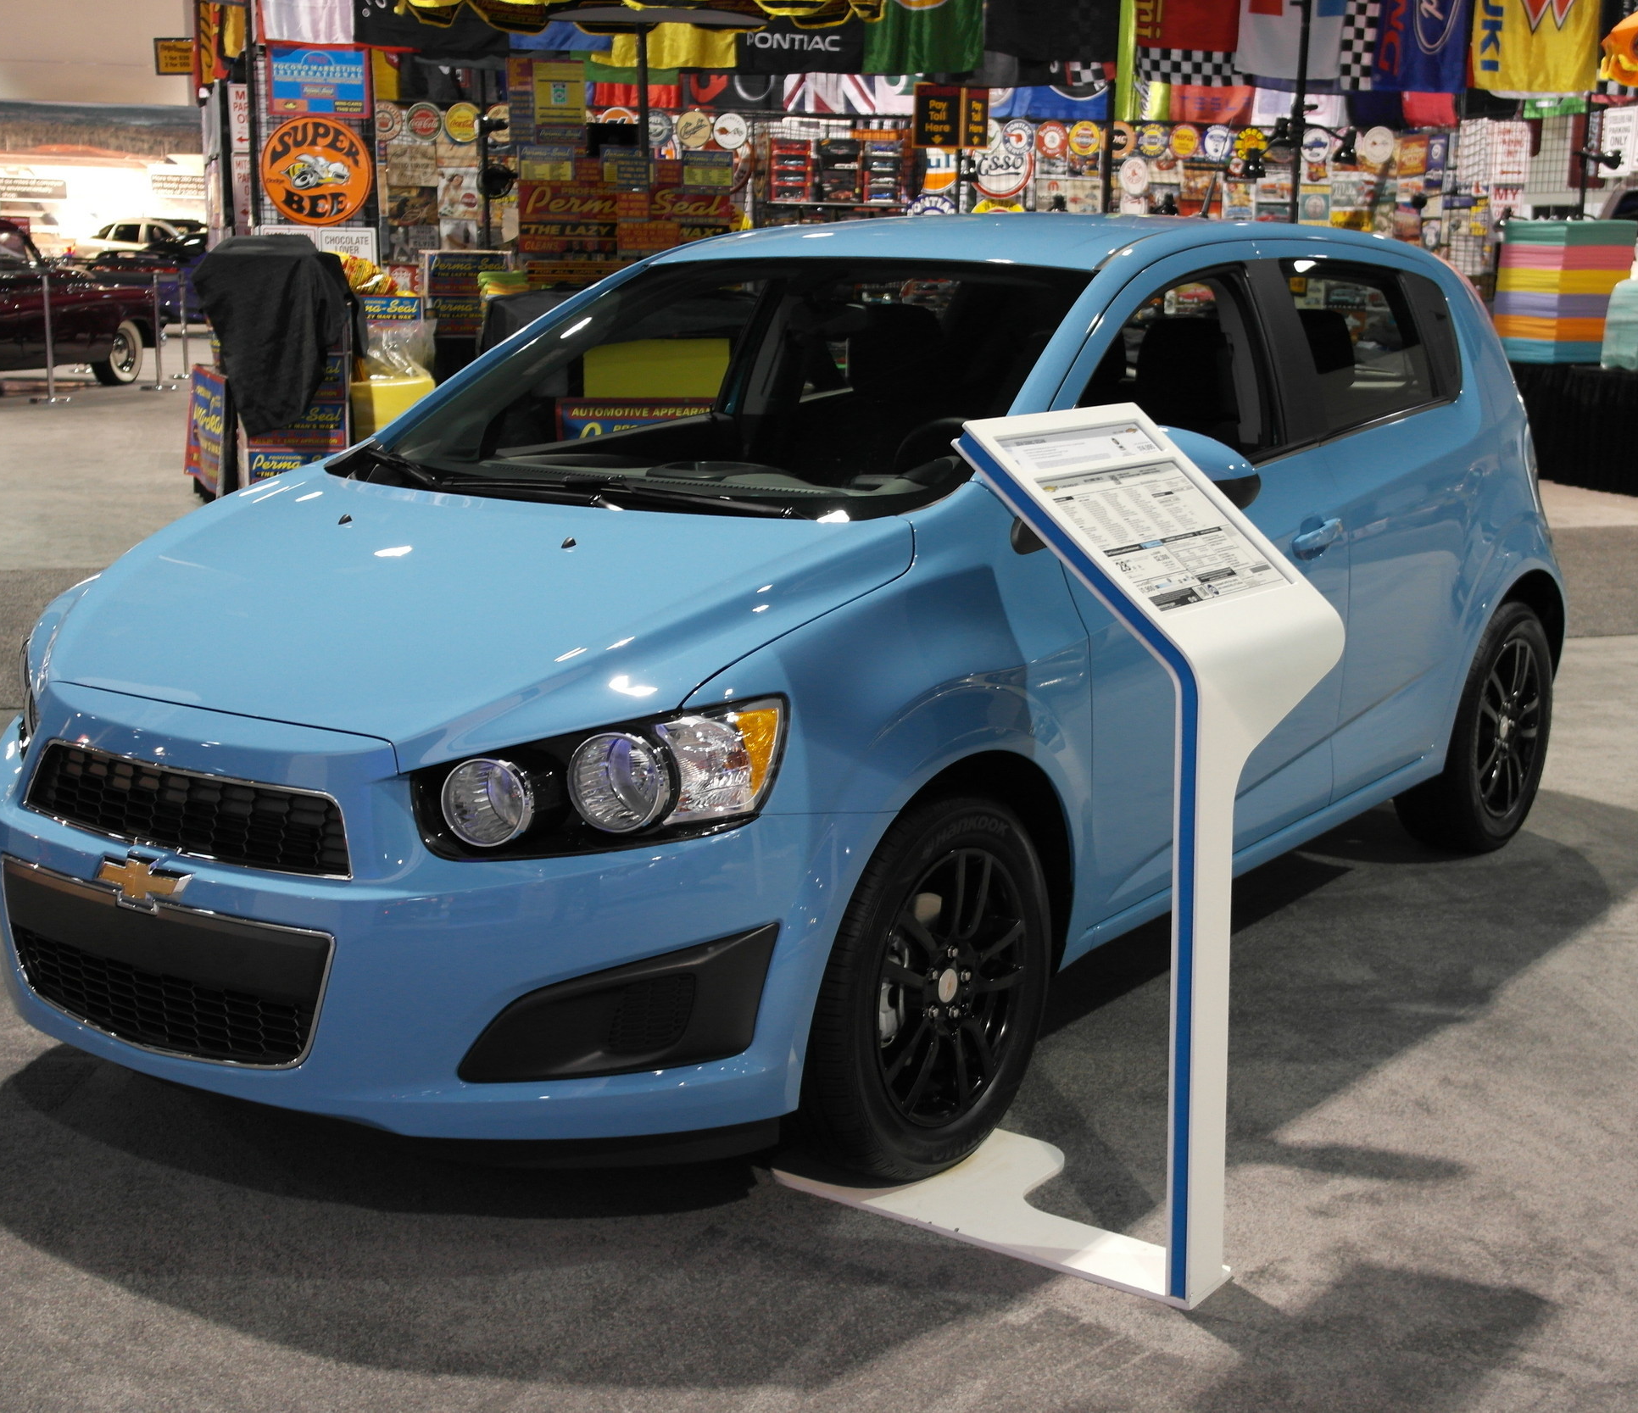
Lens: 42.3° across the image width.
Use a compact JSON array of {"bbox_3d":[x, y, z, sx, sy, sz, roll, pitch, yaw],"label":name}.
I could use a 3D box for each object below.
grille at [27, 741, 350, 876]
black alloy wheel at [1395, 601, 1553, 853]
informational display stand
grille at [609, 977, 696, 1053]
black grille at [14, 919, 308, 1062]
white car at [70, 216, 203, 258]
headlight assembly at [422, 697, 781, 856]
[{"bbox_3d":[-0.939,0.142,3.103,0.720,0.130,0.100,9,15,36],"label":"grille"},{"bbox_3d":[1.661,0.035,5.358,0.210,0.630,0.630,9,15,36],"label":"black alloy wheel"},{"bbox_3d":[0.341,0.176,3.205,0.730,1.210,0.370,9,14,33],"label":"informational display stand"},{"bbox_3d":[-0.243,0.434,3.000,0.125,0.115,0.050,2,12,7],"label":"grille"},{"bbox_3d":[-0.963,0.429,3.161,0.670,0.130,0.090,9,15,36],"label":"black grille"},{"bbox_3d":[-12.423,-8.541,40.000,4.600,1.460,1.800,-10,14,-43],"label":"white car"},{"bbox_3d":[-0.303,0.093,2.944,0.510,0.210,0.210,-1,12,-5],"label":"headlight assembly"}]

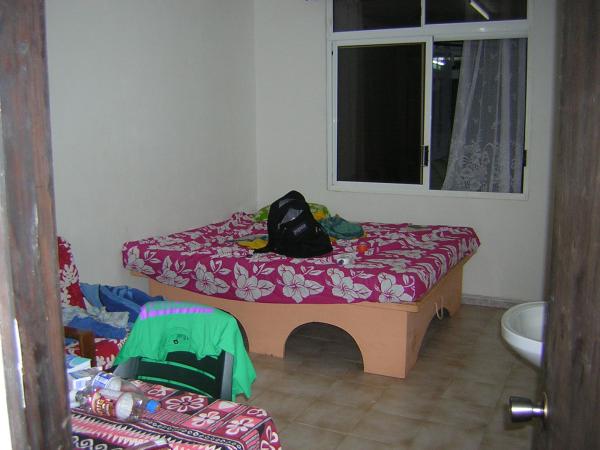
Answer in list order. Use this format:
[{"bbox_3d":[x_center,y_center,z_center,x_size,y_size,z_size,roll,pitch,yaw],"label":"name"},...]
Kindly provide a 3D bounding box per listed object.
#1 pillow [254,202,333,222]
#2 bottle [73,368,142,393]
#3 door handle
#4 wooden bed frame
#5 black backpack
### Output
[{"bbox_3d":[-0.074,-0.093,5.553,0.600,0.170,0.400,4,9,25],"label":"pillow"},{"bbox_3d":[-0.536,0.452,1.745,0.225,0.069,0.069,2,9,12],"label":"bottle"},{"bbox_3d":[0.436,0.349,1.190,0.074,0.058,0.058,2,9,13],"label":"door handle"},{"bbox_3d":[0.114,0.527,4.920,2.090,0.450,1.730,4,9,25],"label":"wooden bed frame"},{"bbox_3d":[-0.027,-0.003,4.270,0.470,0.430,0.300,0,9,0],"label":"black backpack"}]

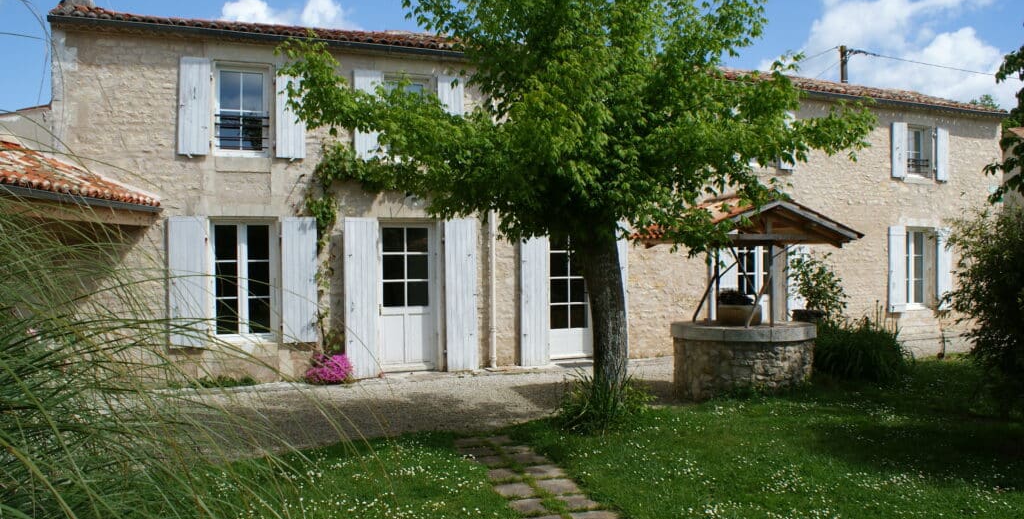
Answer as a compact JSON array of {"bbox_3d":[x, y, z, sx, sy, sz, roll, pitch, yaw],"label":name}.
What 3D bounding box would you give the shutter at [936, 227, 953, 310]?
[{"bbox_3d":[9.215,0.195,16.321,0.433,1.783,0.045,-1,0,-23],"label":"shutter"}]

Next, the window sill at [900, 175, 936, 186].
[{"bbox_3d":[7.930,-1.520,14.966,0.860,0.130,0.220,-1,0,-23],"label":"window sill"}]

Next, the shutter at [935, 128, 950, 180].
[{"bbox_3d":[9.147,-2.224,16.293,0.367,1.148,0.045,-1,0,-23],"label":"shutter"}]

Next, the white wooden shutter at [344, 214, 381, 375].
[{"bbox_3d":[-2.080,0.529,10.688,0.460,2.200,0.050,-1,0,-23],"label":"white wooden shutter"}]

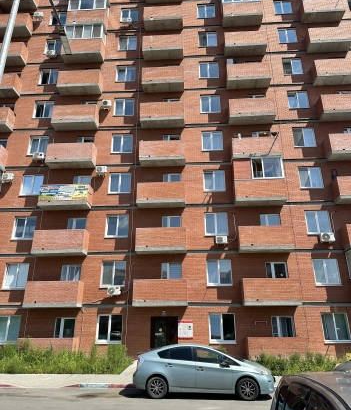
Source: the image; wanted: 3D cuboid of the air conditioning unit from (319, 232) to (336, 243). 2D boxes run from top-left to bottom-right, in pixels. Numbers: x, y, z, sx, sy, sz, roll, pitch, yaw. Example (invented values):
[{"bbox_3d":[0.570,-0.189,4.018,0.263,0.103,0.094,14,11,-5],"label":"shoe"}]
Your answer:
[{"bbox_3d":[8.855,1.871,18.824,0.760,0.523,0.276,-1,-20,3],"label":"air conditioning unit"}]

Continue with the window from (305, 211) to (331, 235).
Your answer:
[{"bbox_3d":[8.447,1.035,19.217,1.390,1.453,0.140,-1,-20,3],"label":"window"}]

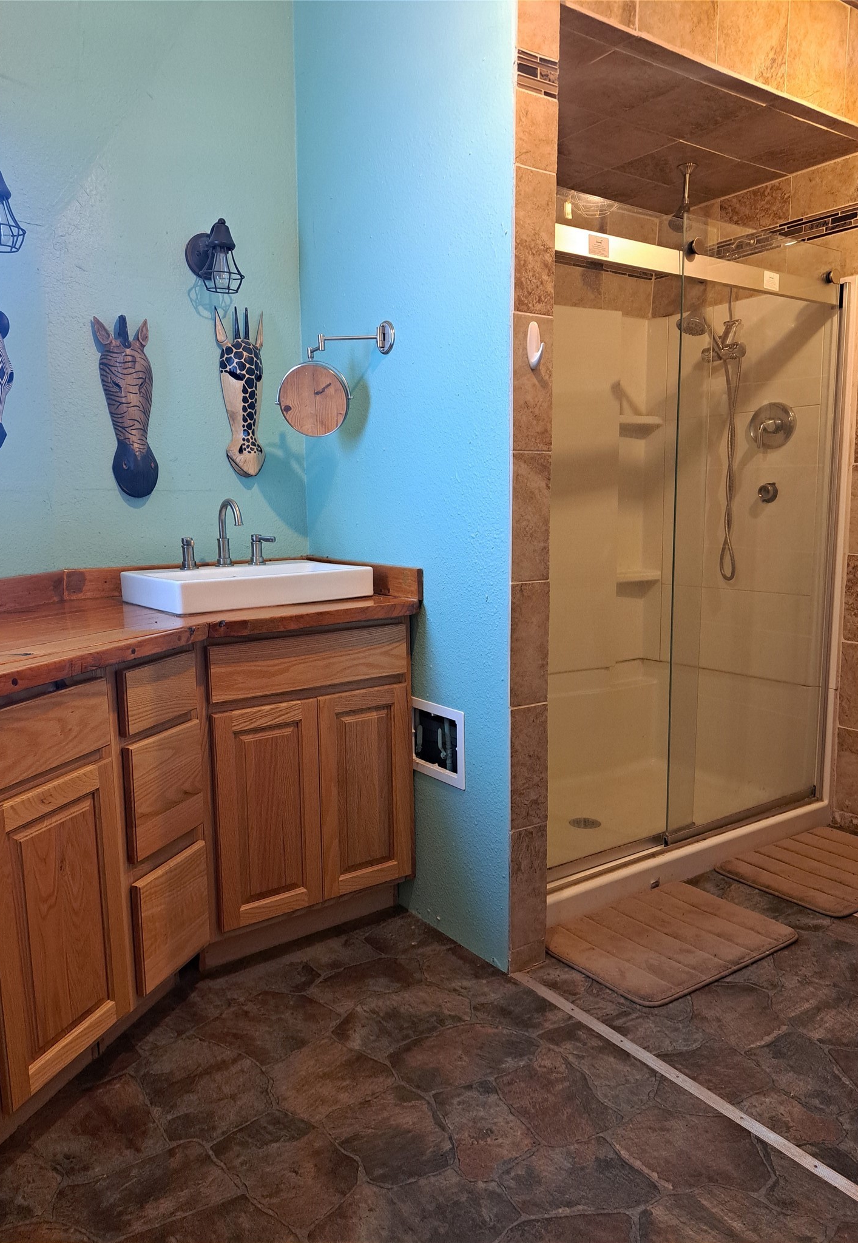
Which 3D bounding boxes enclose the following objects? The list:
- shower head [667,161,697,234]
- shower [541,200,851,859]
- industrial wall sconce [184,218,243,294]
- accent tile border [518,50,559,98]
[{"bbox_3d":[0.856,-1.435,2.923,0.115,0.220,0.085,-6,10,-33],"label":"shower head"},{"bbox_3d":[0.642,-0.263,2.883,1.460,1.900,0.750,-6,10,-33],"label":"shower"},{"bbox_3d":[-0.593,-1.005,2.389,0.138,0.200,0.218,-7,11,-35],"label":"industrial wall sconce"},{"bbox_3d":[0.239,-1.200,1.897,0.118,0.080,0.014,-6,10,-33],"label":"accent tile border"}]

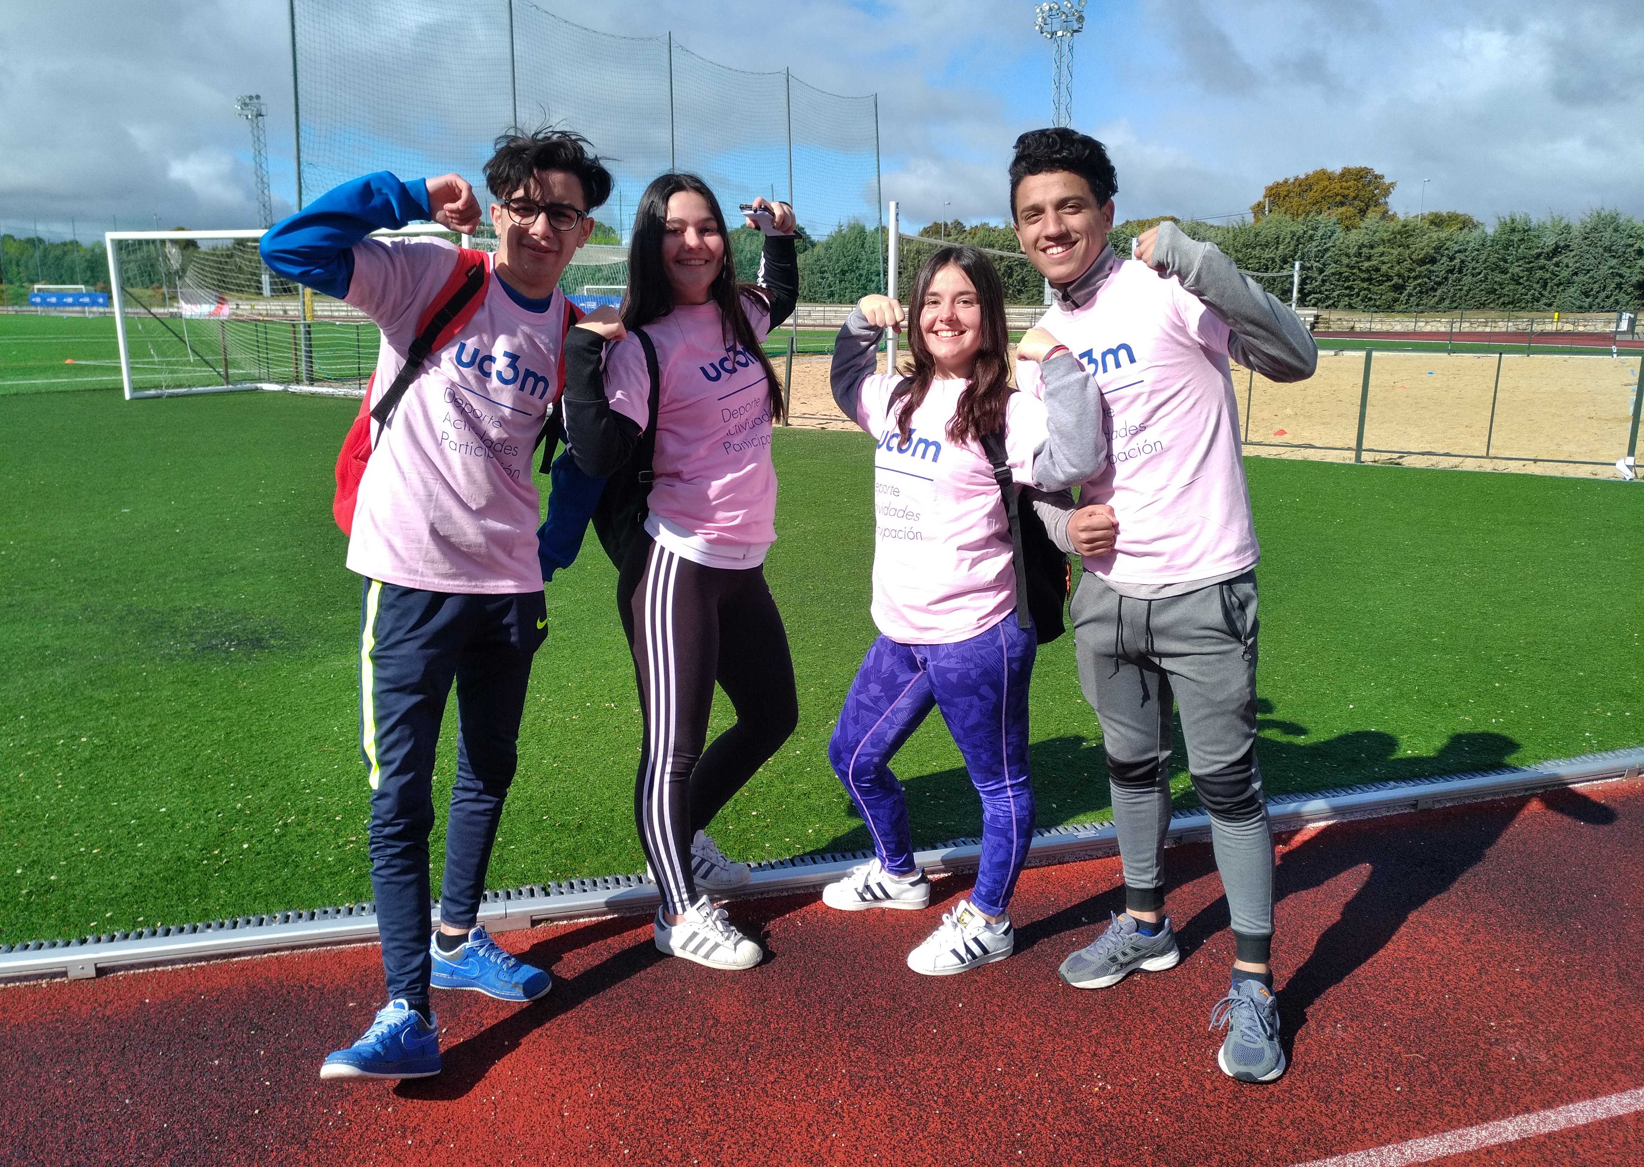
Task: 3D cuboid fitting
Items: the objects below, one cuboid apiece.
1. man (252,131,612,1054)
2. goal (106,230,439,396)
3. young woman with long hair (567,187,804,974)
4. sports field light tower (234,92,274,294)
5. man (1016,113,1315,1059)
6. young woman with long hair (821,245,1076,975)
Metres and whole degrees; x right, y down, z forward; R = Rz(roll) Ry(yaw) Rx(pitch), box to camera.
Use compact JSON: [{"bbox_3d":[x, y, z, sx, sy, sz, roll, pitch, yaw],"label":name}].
[{"bbox_3d":[-0.681,0.083,2.069,0.650,1.745,0.480,-10,18,-37],"label":"man"},{"bbox_3d":[-6.445,-3.638,15.072,6.900,2.330,2.100,7,16,24],"label":"goal"},{"bbox_3d":[-0.290,0.033,2.370,0.450,1.700,0.530,13,19,40],"label":"young woman with long hair"},{"bbox_3d":[-52.134,-35.602,100.431,2.800,17.800,2.300,8,16,26],"label":"sports field light tower"},{"bbox_3d":[0.681,0.086,2.096,0.550,1.750,0.500,11,18,36],"label":"man"},{"bbox_3d":[0.270,0.094,2.403,0.590,1.575,0.470,13,19,40],"label":"young woman with long hair"}]

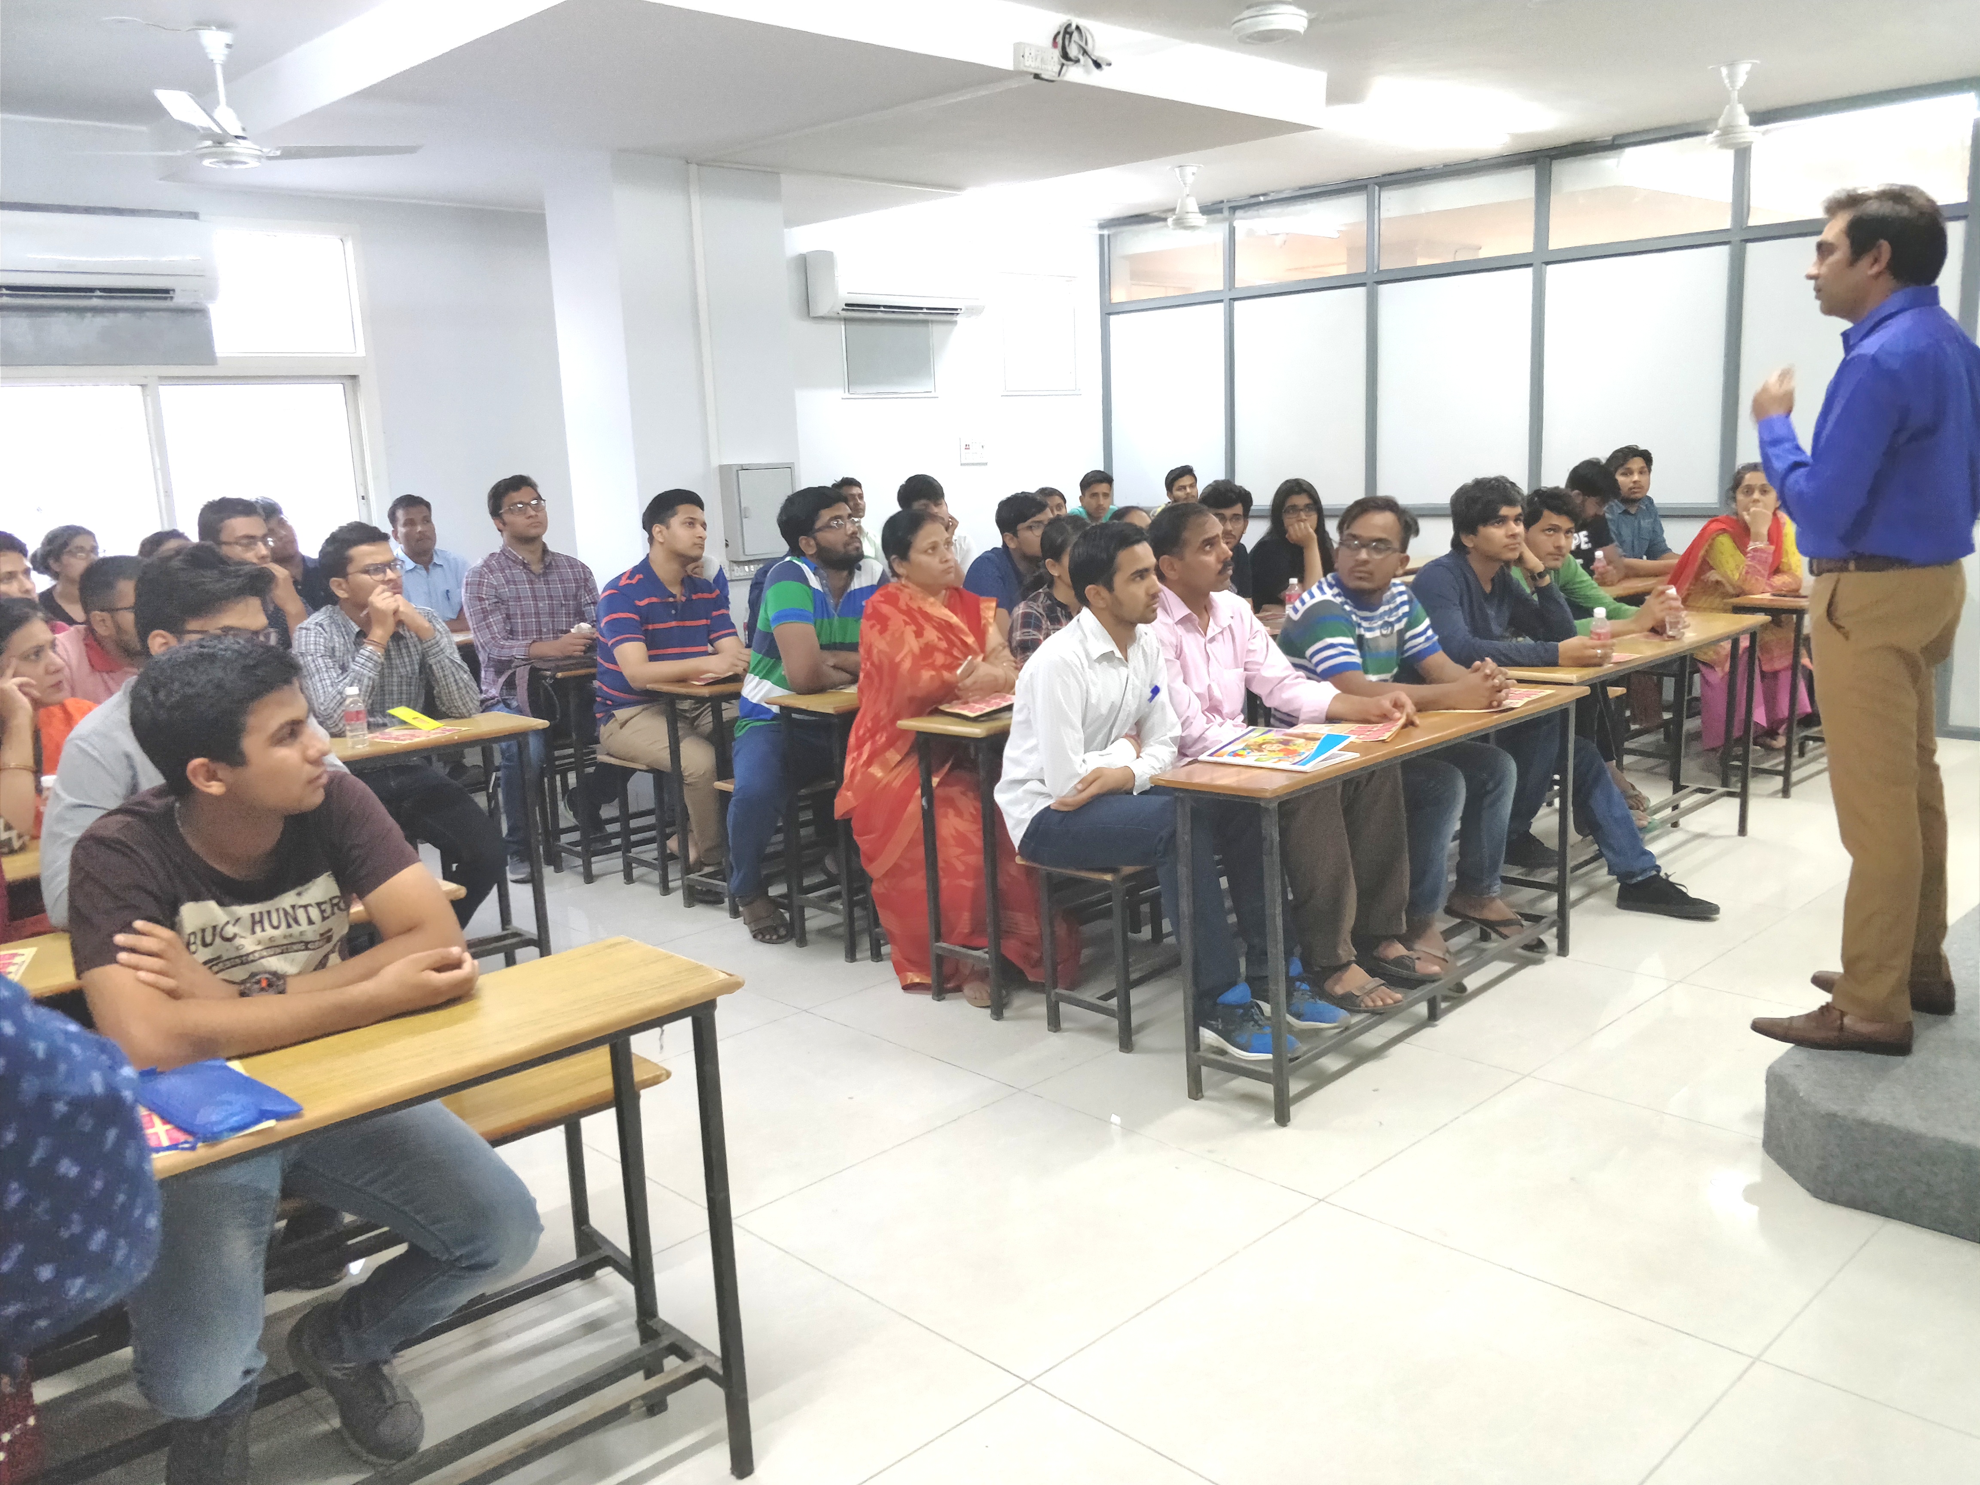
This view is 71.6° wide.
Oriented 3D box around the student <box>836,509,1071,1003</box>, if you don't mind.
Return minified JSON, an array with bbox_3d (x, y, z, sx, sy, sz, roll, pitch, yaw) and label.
[{"bbox_3d":[-0.051,-0.011,3.822,0.550,1.250,0.750,-13,15,-43],"label":"student"}]

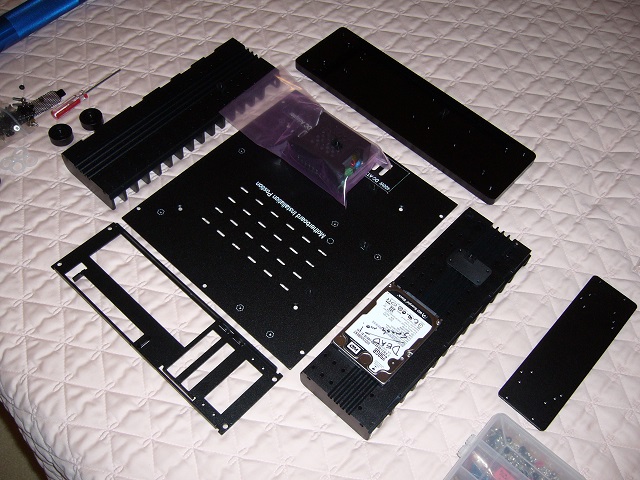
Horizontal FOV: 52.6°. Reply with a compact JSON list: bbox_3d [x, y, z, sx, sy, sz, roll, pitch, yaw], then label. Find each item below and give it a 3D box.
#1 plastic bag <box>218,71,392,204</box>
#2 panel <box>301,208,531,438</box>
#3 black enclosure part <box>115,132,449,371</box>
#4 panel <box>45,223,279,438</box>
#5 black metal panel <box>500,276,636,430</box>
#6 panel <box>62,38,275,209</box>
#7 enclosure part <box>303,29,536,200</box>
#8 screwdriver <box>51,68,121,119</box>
[{"bbox_3d":[-0.016,-0.141,0.828,0.218,0.030,0.110,37,62,18],"label":"plastic bag"},{"bbox_3d":[0.114,0.082,0.723,0.089,0.030,0.297,39,63,19],"label":"panel"},{"bbox_3d":[-0.031,-0.034,0.777,0.272,0.003,0.297,38,62,19],"label":"black enclosure part"},{"bbox_3d":[-0.167,0.082,0.689,0.273,0.010,0.086,39,62,19],"label":"panel"},{"bbox_3d":[0.272,0.117,0.701,0.057,0.004,0.202,40,63,20],"label":"black metal panel"},{"bbox_3d":[-0.187,-0.163,0.858,0.092,0.030,0.297,37,62,18],"label":"panel"},{"bbox_3d":[0.124,-0.177,0.876,0.340,0.012,0.103,38,62,19],"label":"enclosure part"},{"bbox_3d":[-0.308,-0.196,0.858,0.012,0.012,0.119,34,61,17],"label":"screwdriver"}]

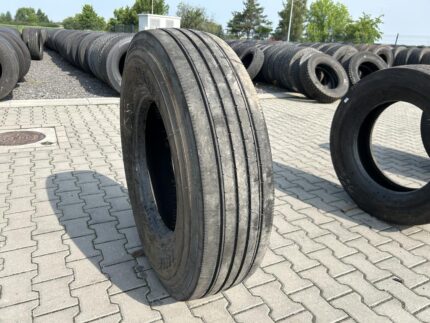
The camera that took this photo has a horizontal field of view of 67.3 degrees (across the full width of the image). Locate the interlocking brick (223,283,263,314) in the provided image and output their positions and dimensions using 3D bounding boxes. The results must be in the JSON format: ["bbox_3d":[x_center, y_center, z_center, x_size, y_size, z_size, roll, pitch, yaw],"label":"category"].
[{"bbox_3d":[0.090,0.603,1.411,0.161,0.070,0.198,-7,22,-27],"label":"interlocking brick"}]

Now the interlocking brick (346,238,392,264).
[{"bbox_3d":[0.839,0.515,1.795,0.162,0.070,0.198,-7,22,-27],"label":"interlocking brick"}]

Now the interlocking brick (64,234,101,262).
[{"bbox_3d":[-0.682,0.466,1.654,0.161,0.070,0.198,-7,22,-27],"label":"interlocking brick"}]

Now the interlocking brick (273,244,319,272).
[{"bbox_3d":[0.416,0.526,1.683,0.161,0.070,0.198,-7,22,-27],"label":"interlocking brick"}]

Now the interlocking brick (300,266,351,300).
[{"bbox_3d":[0.511,0.593,1.522,0.162,0.070,0.198,-7,22,-27],"label":"interlocking brick"}]

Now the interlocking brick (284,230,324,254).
[{"bbox_3d":[0.499,0.480,1.833,0.162,0.070,0.198,-7,22,-27],"label":"interlocking brick"}]

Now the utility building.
[{"bbox_3d":[-4.524,-10.584,26.486,2.833,2.420,1.650,-12,26,-35],"label":"utility building"}]

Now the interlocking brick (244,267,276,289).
[{"bbox_3d":[0.168,0.556,1.556,0.161,0.070,0.198,-7,22,-27],"label":"interlocking brick"}]

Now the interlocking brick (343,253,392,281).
[{"bbox_3d":[0.756,0.562,1.644,0.161,0.070,0.198,-7,22,-27],"label":"interlocking brick"}]

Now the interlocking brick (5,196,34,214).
[{"bbox_3d":[-1.206,0.299,2.023,0.161,0.070,0.198,-7,22,-27],"label":"interlocking brick"}]

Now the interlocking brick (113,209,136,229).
[{"bbox_3d":[-0.525,0.371,1.945,0.161,0.070,0.198,-7,22,-27],"label":"interlocking brick"}]

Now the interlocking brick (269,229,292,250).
[{"bbox_3d":[0.328,0.462,1.853,0.162,0.070,0.198,-7,22,-27],"label":"interlocking brick"}]

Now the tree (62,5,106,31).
[{"bbox_3d":[-15.265,-16.300,37.921,5.200,4.200,4.800,-4,22,-20],"label":"tree"}]

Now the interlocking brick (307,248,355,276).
[{"bbox_3d":[0.590,0.545,1.668,0.162,0.070,0.198,-7,22,-27],"label":"interlocking brick"}]

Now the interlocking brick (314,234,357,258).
[{"bbox_3d":[0.664,0.496,1.809,0.161,0.070,0.198,-7,22,-27],"label":"interlocking brick"}]

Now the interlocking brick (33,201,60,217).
[{"bbox_3d":[-1.036,0.317,2.004,0.161,0.070,0.198,-7,22,-27],"label":"interlocking brick"}]

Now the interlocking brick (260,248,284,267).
[{"bbox_3d":[0.249,0.510,1.707,0.162,0.070,0.198,-7,22,-27],"label":"interlocking brick"}]

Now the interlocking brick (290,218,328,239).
[{"bbox_3d":[0.573,0.430,1.974,0.161,0.070,0.198,-7,22,-27],"label":"interlocking brick"}]

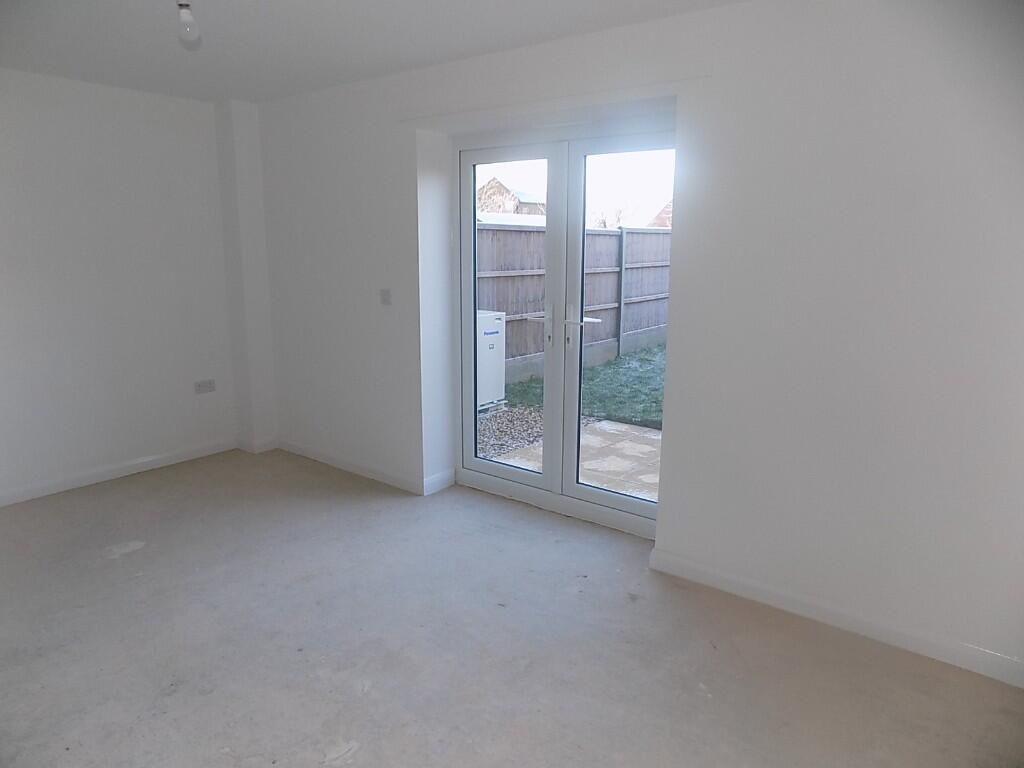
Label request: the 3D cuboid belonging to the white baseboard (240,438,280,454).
[{"bbox_3d":[-1.847,0.421,4.921,0.241,0.098,0.182,9,15,37],"label":"white baseboard"}]

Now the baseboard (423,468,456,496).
[{"bbox_3d":[-0.440,0.595,4.132,0.020,0.098,0.276,9,15,37],"label":"baseboard"}]

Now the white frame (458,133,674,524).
[{"bbox_3d":[0.285,-0.302,3.592,1.409,1.852,0.075,9,15,37],"label":"white frame"}]

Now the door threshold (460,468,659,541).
[{"bbox_3d":[0.264,0.657,3.810,1.498,0.115,0.073,9,15,37],"label":"door threshold"}]

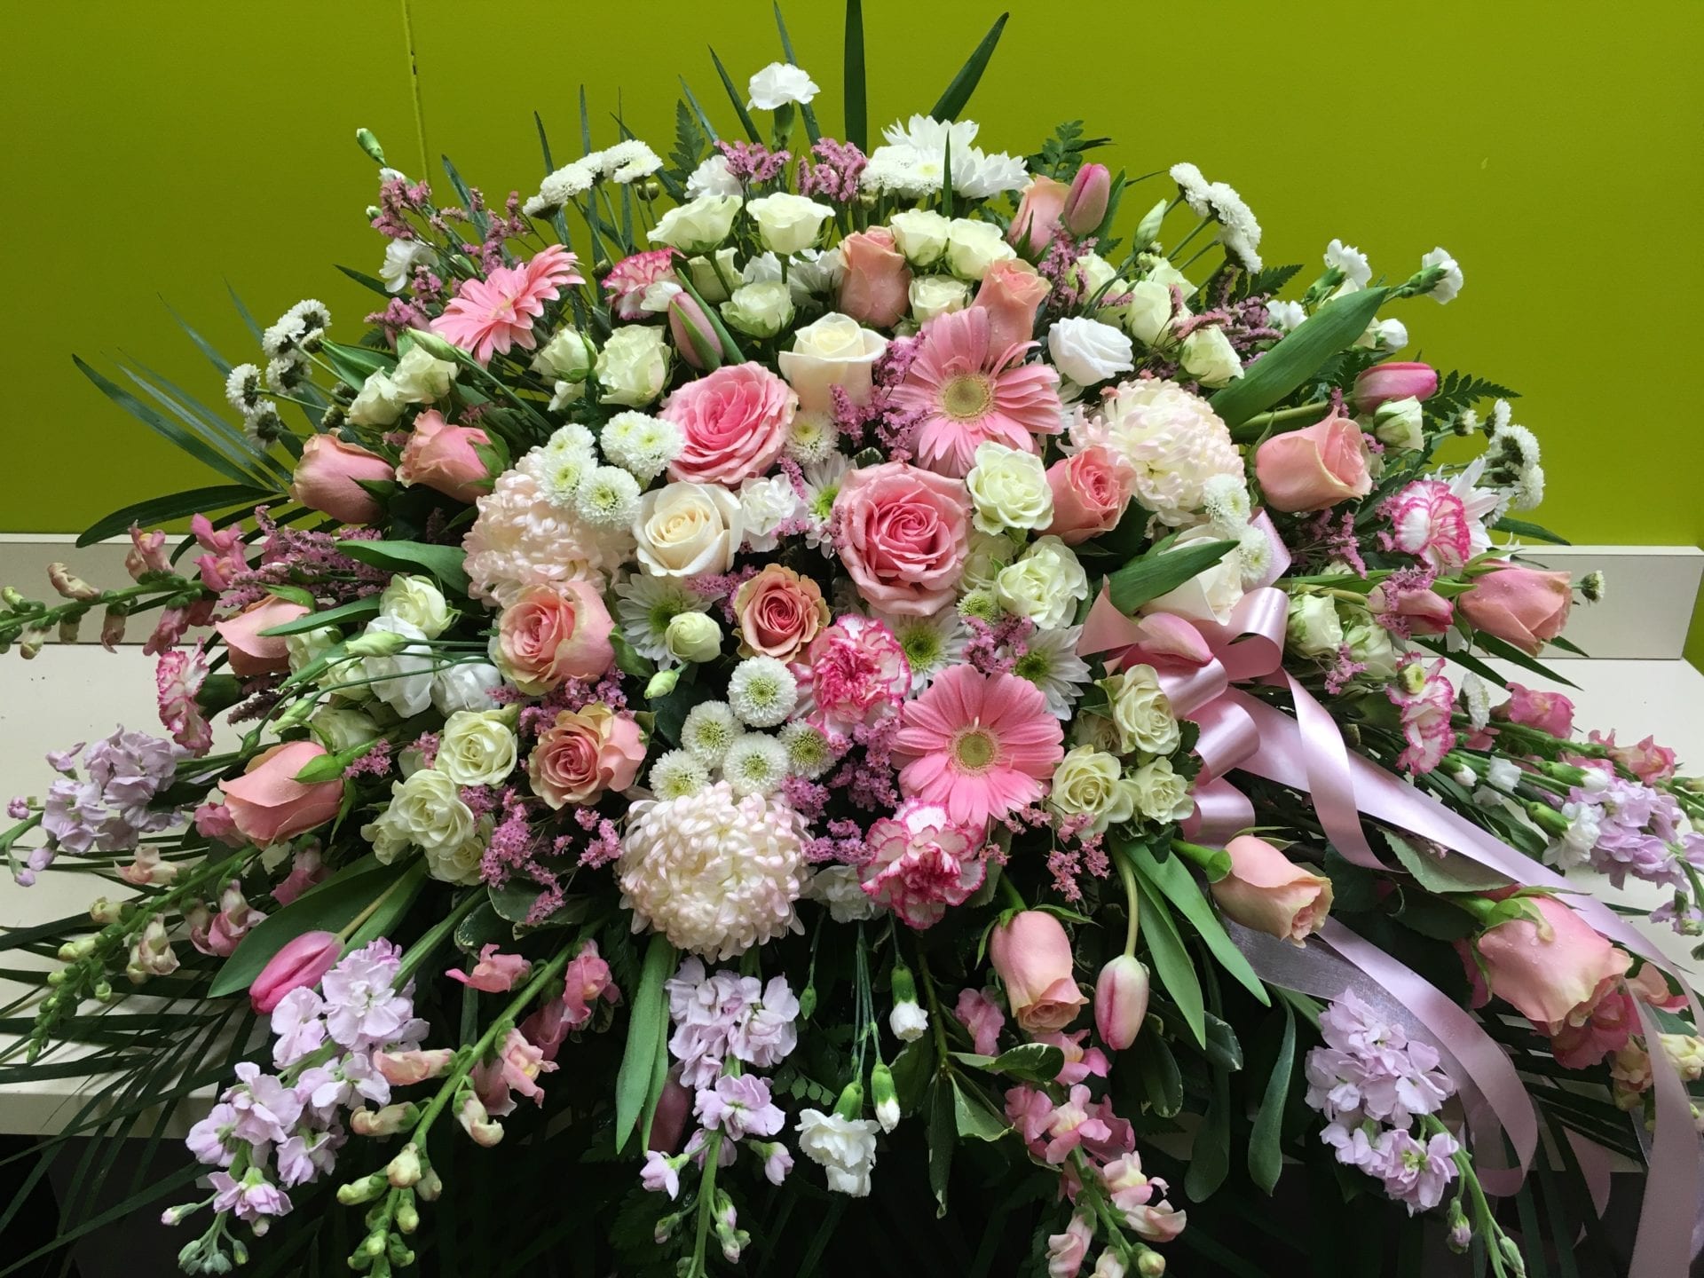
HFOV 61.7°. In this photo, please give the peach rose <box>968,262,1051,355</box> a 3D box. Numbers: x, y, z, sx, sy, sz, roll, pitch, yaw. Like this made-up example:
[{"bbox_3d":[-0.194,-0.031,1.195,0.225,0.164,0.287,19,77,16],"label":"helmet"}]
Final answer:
[{"bbox_3d":[0.097,-0.200,0.879,0.047,0.054,0.047,14,34,0],"label":"peach rose"}]

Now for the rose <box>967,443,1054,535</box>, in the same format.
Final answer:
[{"bbox_3d":[0.088,-0.084,0.800,0.048,0.051,0.039,0,-3,0],"label":"rose"}]

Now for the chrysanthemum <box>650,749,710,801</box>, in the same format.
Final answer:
[{"bbox_3d":[-0.099,0.079,0.825,0.037,0.035,0.027,5,-13,13],"label":"chrysanthemum"}]

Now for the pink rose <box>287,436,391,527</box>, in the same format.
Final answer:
[{"bbox_3d":[-0.321,-0.100,0.900,0.062,0.049,0.049,17,0,-25],"label":"pink rose"}]

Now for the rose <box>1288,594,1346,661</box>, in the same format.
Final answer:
[{"bbox_3d":[0.277,-0.008,0.853,0.035,0.035,0.036,-16,-15,-34],"label":"rose"}]

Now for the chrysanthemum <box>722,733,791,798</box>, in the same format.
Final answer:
[{"bbox_3d":[-0.058,0.077,0.865,0.041,0.041,0.027,0,3,0],"label":"chrysanthemum"}]

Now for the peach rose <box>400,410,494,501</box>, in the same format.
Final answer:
[{"bbox_3d":[-0.271,-0.122,0.955,0.060,0.058,0.058,19,0,-18],"label":"peach rose"}]

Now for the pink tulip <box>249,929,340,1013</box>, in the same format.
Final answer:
[{"bbox_3d":[-0.316,0.189,0.810,0.058,0.028,0.028,-39,0,-6],"label":"pink tulip"}]

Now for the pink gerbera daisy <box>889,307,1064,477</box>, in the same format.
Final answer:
[{"bbox_3d":[0.074,-0.150,0.870,0.107,0.107,0.036,0,-15,0],"label":"pink gerbera daisy"}]

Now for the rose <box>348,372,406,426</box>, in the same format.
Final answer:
[{"bbox_3d":[-0.325,-0.165,0.980,0.038,0.038,0.038,-46,24,-6],"label":"rose"}]

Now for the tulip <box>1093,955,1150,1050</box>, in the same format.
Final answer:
[{"bbox_3d":[0.151,0.204,0.800,0.029,0.054,0.029,3,2,0],"label":"tulip"}]

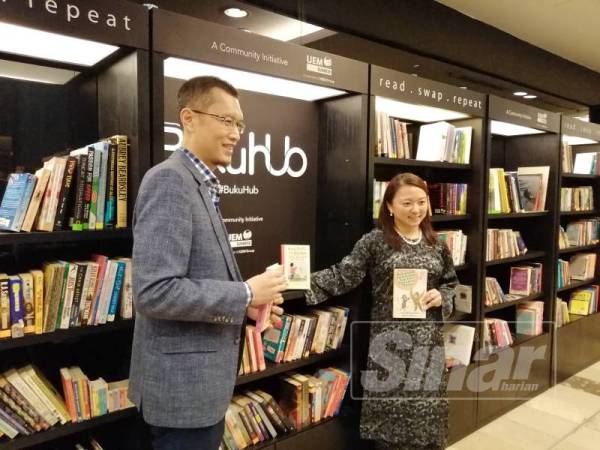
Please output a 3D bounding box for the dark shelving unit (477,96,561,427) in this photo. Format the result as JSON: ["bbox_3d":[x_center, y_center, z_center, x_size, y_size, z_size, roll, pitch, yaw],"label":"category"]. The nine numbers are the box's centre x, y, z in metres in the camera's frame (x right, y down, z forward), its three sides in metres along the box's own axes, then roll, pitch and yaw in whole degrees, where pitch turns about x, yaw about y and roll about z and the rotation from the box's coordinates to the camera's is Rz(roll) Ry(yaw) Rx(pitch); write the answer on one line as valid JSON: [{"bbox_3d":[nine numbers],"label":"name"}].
[{"bbox_3d":[1.436,0.224,3.303,1.040,2.105,0.400,-3,5,-38],"label":"dark shelving unit"}]

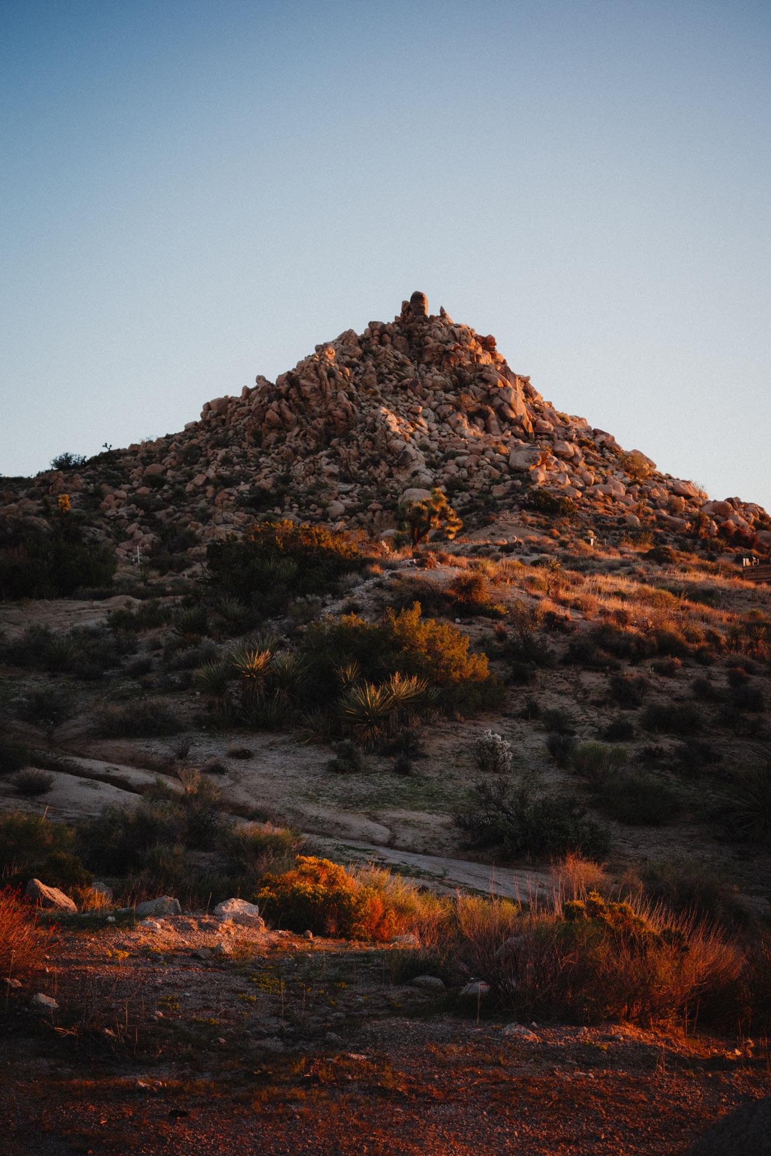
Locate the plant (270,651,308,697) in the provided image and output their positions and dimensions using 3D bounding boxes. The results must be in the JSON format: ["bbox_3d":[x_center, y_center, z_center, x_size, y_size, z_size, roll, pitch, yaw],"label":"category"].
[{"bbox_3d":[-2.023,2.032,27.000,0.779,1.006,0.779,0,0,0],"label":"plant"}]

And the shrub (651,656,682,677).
[{"bbox_3d":[8.532,2.701,39.000,0.933,0.603,0.839,0,-1,0],"label":"shrub"}]

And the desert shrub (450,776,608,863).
[{"bbox_3d":[2.351,3.849,20.500,2.480,1.341,1.860,0,-1,0],"label":"desert shrub"}]

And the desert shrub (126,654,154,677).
[{"bbox_3d":[-6.111,2.194,32.000,0.698,0.585,0.698,0,-2,0],"label":"desert shrub"}]

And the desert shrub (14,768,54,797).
[{"bbox_3d":[-5.343,3.106,19.500,0.617,0.395,0.586,0,-2,0],"label":"desert shrub"}]

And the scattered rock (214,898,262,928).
[{"bbox_3d":[-0.803,1.826,7.000,0.276,0.172,0.221,0,0,0],"label":"scattered rock"}]

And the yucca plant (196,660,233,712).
[{"bbox_3d":[-3.457,2.194,26.000,0.732,1.115,0.732,0,-2,0],"label":"yucca plant"}]

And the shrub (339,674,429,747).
[{"bbox_3d":[-0.025,2.421,23.500,1.637,1.282,1.309,0,-2,0],"label":"shrub"}]

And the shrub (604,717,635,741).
[{"bbox_3d":[4.373,2.827,24.000,0.608,0.439,0.577,0,-2,0],"label":"shrub"}]

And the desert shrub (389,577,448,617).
[{"bbox_3d":[1.078,0.605,42.000,1.920,1.299,1.632,0,-2,0],"label":"desert shrub"}]

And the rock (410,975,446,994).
[{"bbox_3d":[0.182,1.740,5.500,0.155,0.064,0.116,0,-2,0],"label":"rock"}]

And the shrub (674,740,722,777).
[{"bbox_3d":[4.868,2.813,20.000,0.760,0.577,0.684,0,0,0],"label":"shrub"}]

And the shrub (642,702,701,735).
[{"bbox_3d":[5.566,2.742,25.000,1.178,0.650,0.943,0,0,0],"label":"shrub"}]

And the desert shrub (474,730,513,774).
[{"bbox_3d":[2.144,3.452,25.500,0.771,0.861,0.694,0,-1,0],"label":"desert shrub"}]

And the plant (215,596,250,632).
[{"bbox_3d":[-5.350,1.282,45.000,1.266,1.266,1.266,0,-1,0],"label":"plant"}]

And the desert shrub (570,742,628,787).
[{"bbox_3d":[3.277,2.861,19.700,0.845,0.658,0.761,0,-2,0],"label":"desert shrub"}]

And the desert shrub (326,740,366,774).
[{"bbox_3d":[-0.596,2.743,19.700,0.610,0.513,0.579,0,0,0],"label":"desert shrub"}]

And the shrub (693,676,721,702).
[{"bbox_3d":[8.615,2.984,34.500,0.777,0.704,0.738,0,-1,0],"label":"shrub"}]

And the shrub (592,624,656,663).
[{"bbox_3d":[6.105,1.659,33.000,1.671,0.926,1.254,0,-2,0],"label":"shrub"}]

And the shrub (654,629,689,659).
[{"bbox_3d":[7.458,1.720,33.500,0.919,0.739,0.827,0,-2,0],"label":"shrub"}]

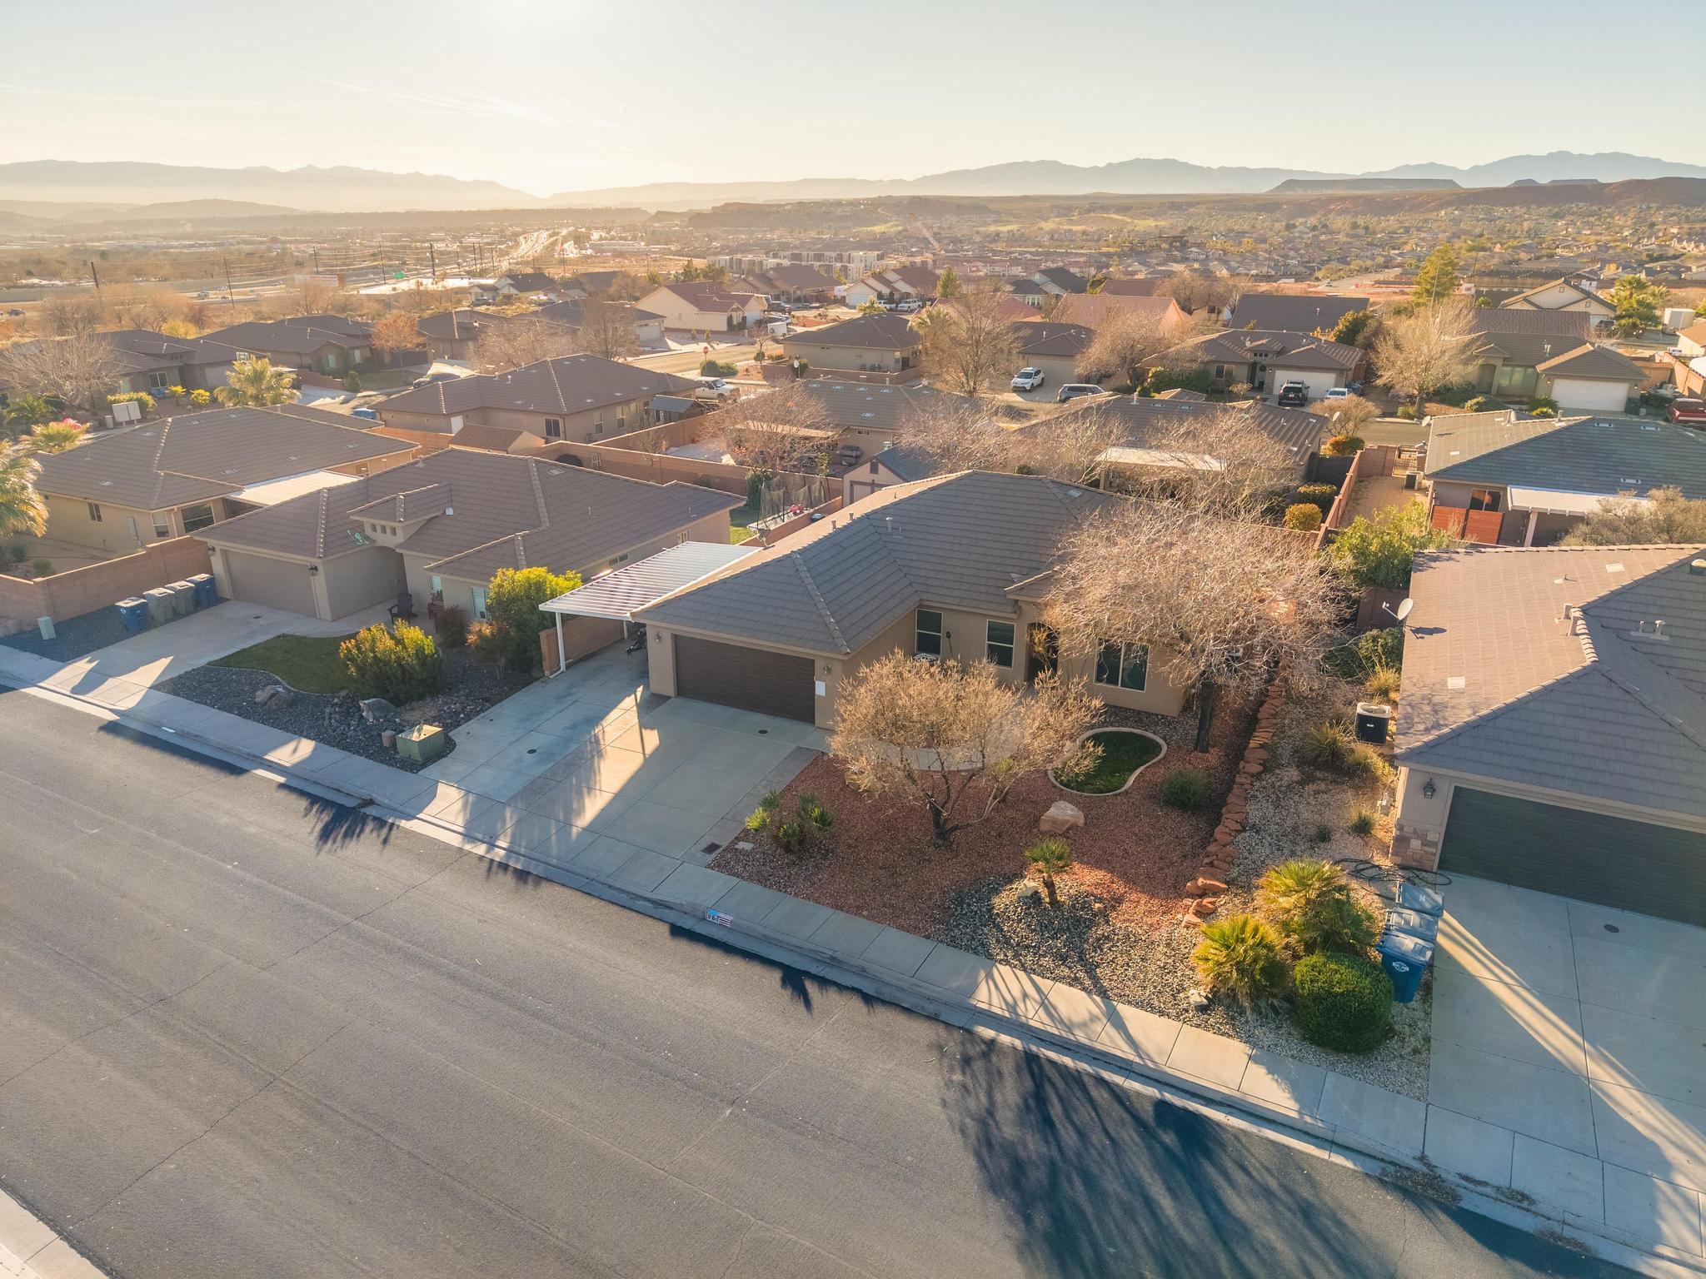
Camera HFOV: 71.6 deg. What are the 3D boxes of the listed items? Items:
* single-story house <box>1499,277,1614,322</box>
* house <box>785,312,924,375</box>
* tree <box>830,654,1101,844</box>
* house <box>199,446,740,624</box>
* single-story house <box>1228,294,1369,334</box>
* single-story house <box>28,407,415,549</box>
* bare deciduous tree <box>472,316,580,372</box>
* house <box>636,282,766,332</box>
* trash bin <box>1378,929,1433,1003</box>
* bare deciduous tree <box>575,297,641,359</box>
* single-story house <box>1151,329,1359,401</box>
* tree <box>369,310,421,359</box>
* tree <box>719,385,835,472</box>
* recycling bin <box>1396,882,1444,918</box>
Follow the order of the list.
[{"bbox_3d":[86.642,-41.739,146.147,12.400,6.000,14.500,10,22,24],"label":"single-story house"},{"bbox_3d":[2.806,-31.528,123.857,12.767,4.900,18.787,10,22,23],"label":"house"},{"bbox_3d":[2.712,2.899,28.611,6.550,4.612,6.550,0,21,0],"label":"tree"},{"bbox_3d":[-15.103,-4.906,49.812,17.000,4.950,15.700,10,22,24],"label":"house"},{"bbox_3d":[53.057,-37.397,139.957,13.999,5.772,15.309,10,22,23],"label":"single-story house"},{"bbox_3d":[-36.297,-10.928,68.613,17.200,5.450,21.900,9,22,23],"label":"single-story house"},{"bbox_3d":[-31.130,-27.491,111.561,8.800,6.000,8.800,0,20,0],"label":"bare deciduous tree"},{"bbox_3d":[-22.122,-49.225,174.054,16.079,5.700,11.629,10,22,23],"label":"house"},{"bbox_3d":[10.407,6.234,22.409,0.850,1.080,0.660,14,24,32],"label":"trash bin"},{"bbox_3d":[-27.716,-34.963,133.308,7.200,7.100,7.200,0,20,0],"label":"bare deciduous tree"},{"bbox_3d":[36.646,-25.228,106.187,16.100,4.650,15.300,10,22,24],"label":"single-story house"},{"bbox_3d":[-44.910,-28.937,115.395,5.200,5.900,5.200,10,22,24],"label":"tree"},{"bbox_3d":[-4.405,-12.263,70.177,6.989,5.235,6.989,0,21,0],"label":"tree"},{"bbox_3d":[12.084,6.019,25.417,0.900,1.150,0.750,10,22,24],"label":"recycling bin"}]

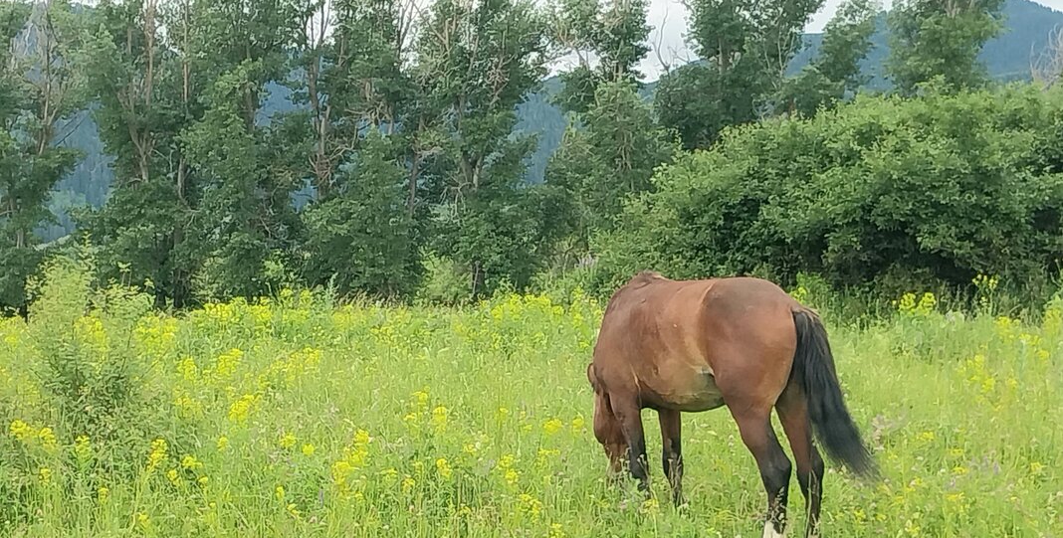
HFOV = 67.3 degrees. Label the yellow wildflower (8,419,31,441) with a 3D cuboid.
[{"bbox_3d":[-3.014,0.943,4.700,0.123,0.123,0.117,0,0,0],"label":"yellow wildflower"}]

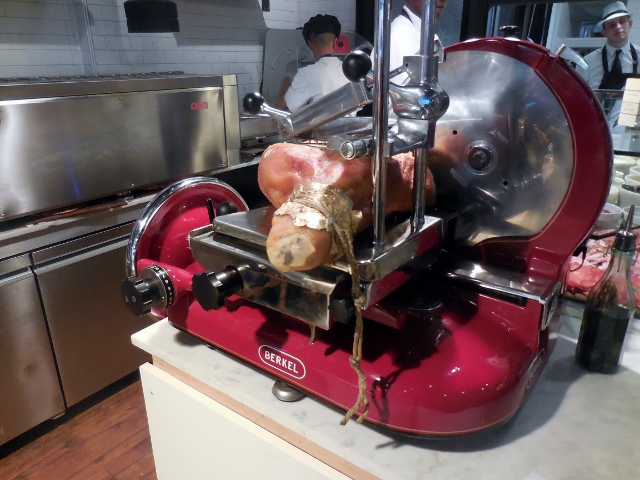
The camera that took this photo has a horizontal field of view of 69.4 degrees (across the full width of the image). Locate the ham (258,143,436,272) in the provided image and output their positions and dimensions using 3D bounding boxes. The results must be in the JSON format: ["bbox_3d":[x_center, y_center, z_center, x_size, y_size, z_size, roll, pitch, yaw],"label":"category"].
[{"bbox_3d":[0.017,-0.073,0.716,0.240,0.145,0.345,14,25,34],"label":"ham"}]

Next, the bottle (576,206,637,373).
[{"bbox_3d":[0.415,0.072,0.651,0.053,0.246,0.053,3,21,10],"label":"bottle"}]

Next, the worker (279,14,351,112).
[{"bbox_3d":[0.029,-0.499,2.910,0.540,1.680,0.460,-6,21,-14],"label":"worker"}]

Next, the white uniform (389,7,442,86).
[{"bbox_3d":[0.382,-0.626,2.025,0.320,0.700,0.470,1,21,5],"label":"white uniform"}]

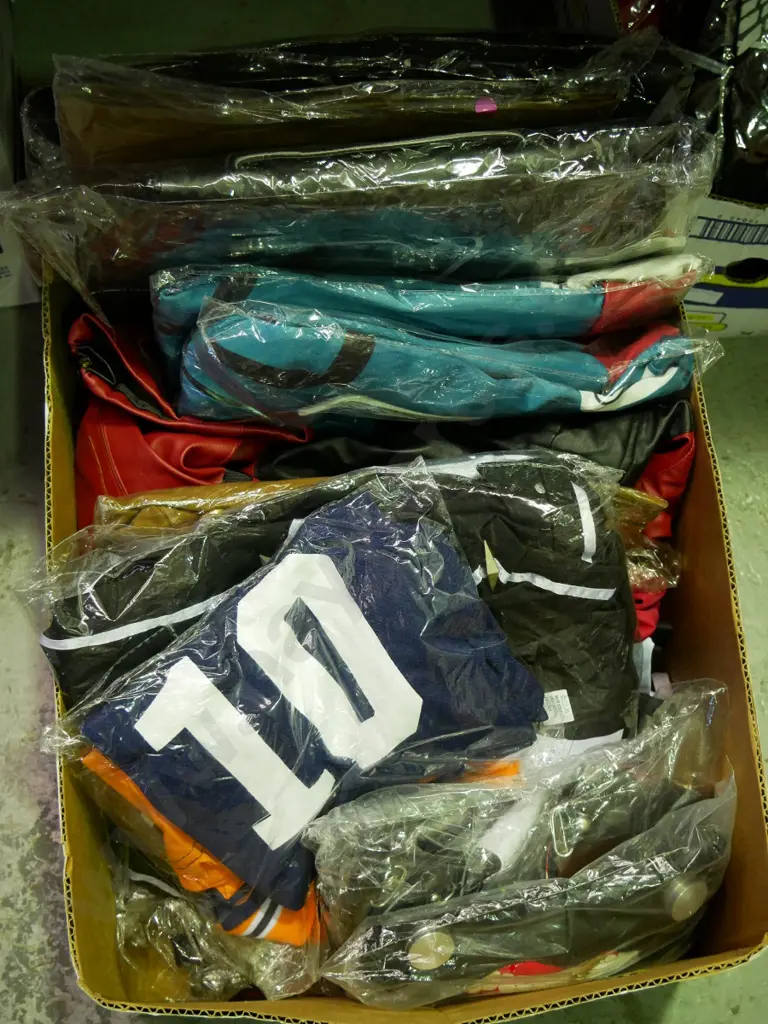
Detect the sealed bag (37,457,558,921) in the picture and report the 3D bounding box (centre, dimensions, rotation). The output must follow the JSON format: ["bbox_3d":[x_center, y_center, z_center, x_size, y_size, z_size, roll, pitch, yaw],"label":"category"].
[{"bbox_3d":[-0.043,0.112,0.820,0.250,0.055,0.178,-38,81,-4],"label":"sealed bag"}]

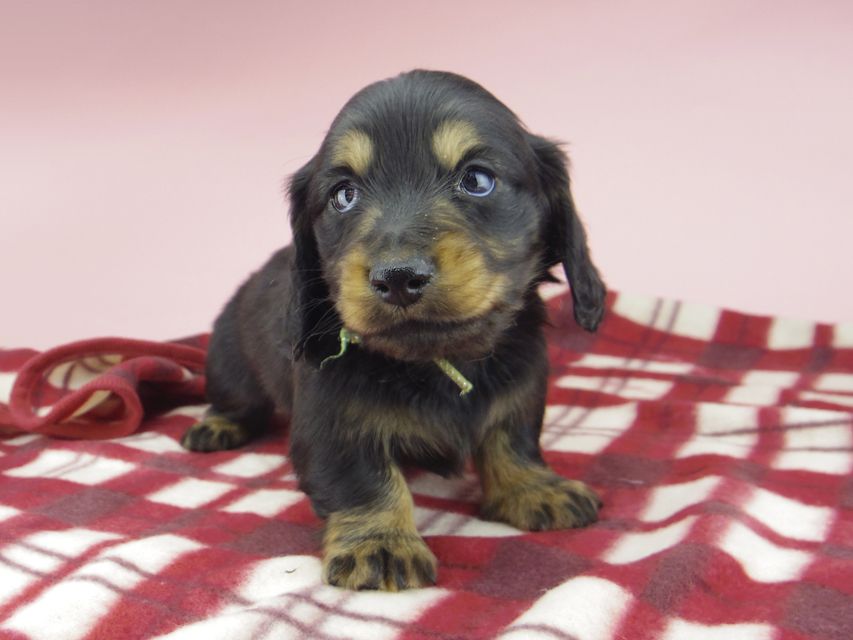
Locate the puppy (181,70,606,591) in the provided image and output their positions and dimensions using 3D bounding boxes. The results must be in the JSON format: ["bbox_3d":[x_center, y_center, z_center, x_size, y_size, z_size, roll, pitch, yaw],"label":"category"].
[{"bbox_3d":[-0.036,-0.018,0.421,0.125,0.178,0.222,-7,15,-27],"label":"puppy"}]

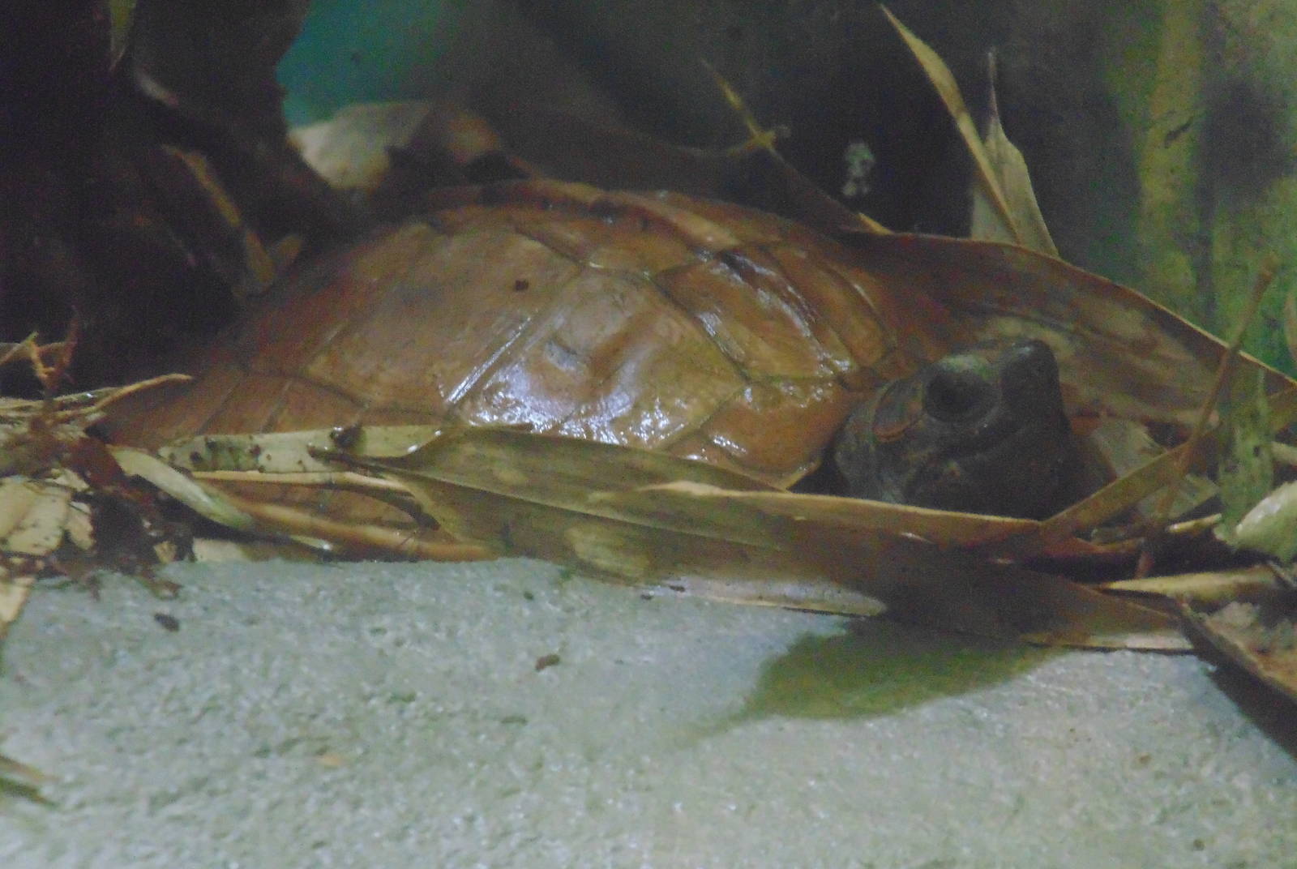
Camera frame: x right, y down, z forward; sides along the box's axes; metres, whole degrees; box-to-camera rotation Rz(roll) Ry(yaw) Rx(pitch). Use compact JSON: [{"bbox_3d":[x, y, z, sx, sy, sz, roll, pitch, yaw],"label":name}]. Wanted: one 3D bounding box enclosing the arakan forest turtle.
[{"bbox_3d":[-0.012,-0.017,3.394,0.276,0.092,0.165,3,12,34],"label":"arakan forest turtle"}]

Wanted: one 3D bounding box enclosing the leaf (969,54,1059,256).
[{"bbox_3d":[0.096,-0.068,3.480,0.022,0.065,0.010,-9,13,2],"label":"leaf"}]

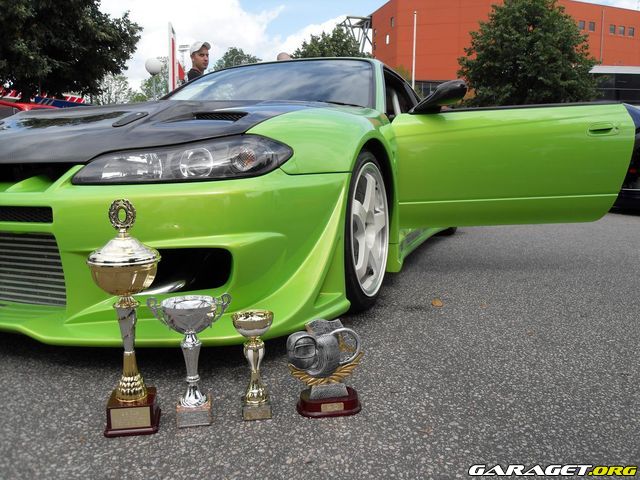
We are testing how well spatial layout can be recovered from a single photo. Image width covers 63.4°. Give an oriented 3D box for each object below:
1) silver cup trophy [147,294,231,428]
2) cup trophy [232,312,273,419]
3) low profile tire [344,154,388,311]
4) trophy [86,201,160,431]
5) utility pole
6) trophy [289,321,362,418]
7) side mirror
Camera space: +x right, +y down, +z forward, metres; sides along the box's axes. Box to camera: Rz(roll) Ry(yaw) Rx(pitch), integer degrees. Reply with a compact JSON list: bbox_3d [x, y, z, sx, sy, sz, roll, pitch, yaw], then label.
[{"bbox_3d":[-0.260,0.239,1.048,0.168,0.262,0.112,-2,7,-10],"label":"silver cup trophy"},{"bbox_3d":[-0.135,0.260,1.077,0.084,0.212,0.083,-1,7,-9],"label":"cup trophy"},{"bbox_3d":[0.094,-0.037,1.911,0.225,0.610,0.610,3,8,21],"label":"low profile tire"},{"bbox_3d":[-0.376,0.147,1.017,0.145,0.453,0.143,-1,7,-7],"label":"trophy"},{"bbox_3d":[5.084,-7.761,28.000,0.120,9.200,0.120,0,7,0],"label":"utility pole"},{"bbox_3d":[0.012,0.264,1.109,0.158,0.194,0.085,-1,7,-7],"label":"trophy"},{"bbox_3d":[0.533,-0.646,2.330,0.230,0.155,0.200,-1,7,-9],"label":"side mirror"}]

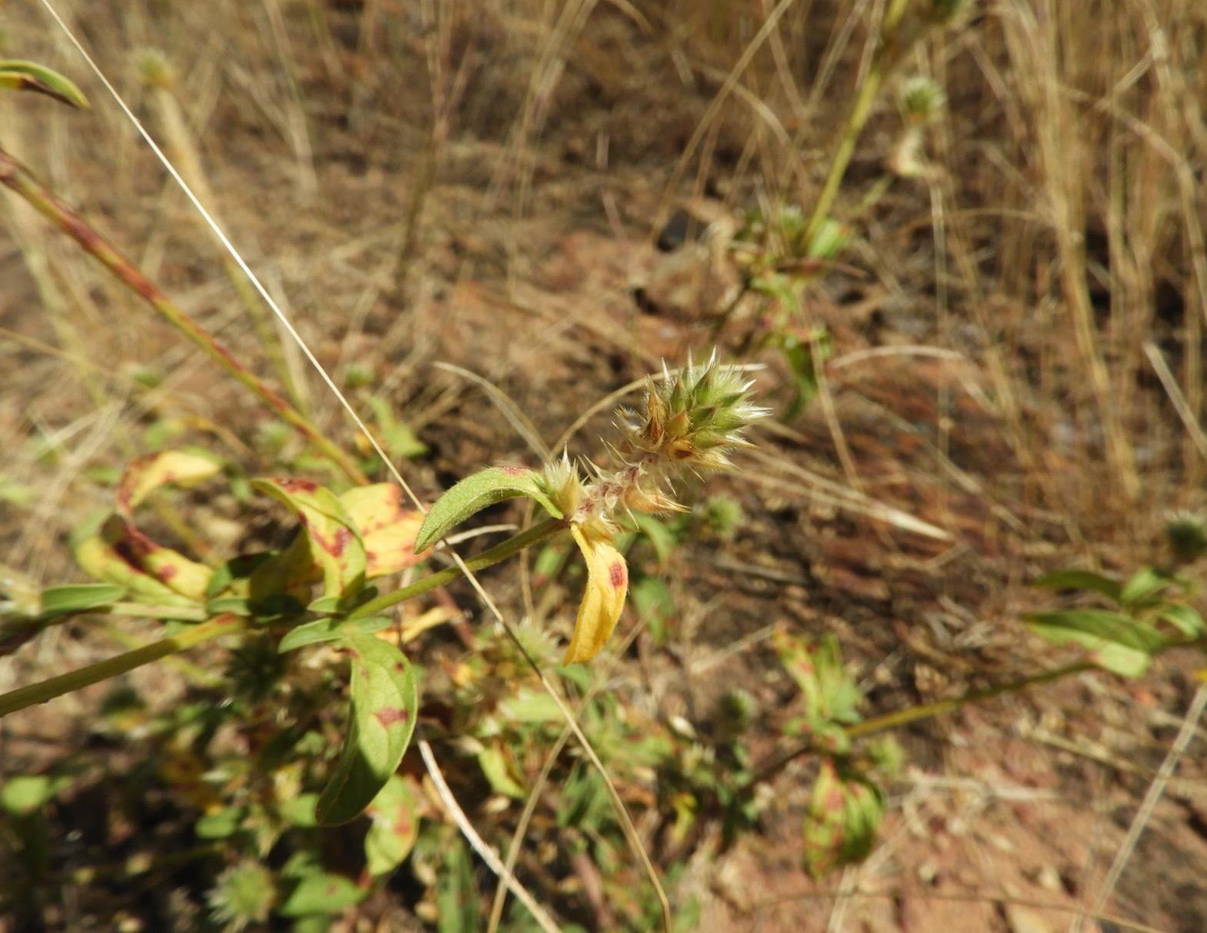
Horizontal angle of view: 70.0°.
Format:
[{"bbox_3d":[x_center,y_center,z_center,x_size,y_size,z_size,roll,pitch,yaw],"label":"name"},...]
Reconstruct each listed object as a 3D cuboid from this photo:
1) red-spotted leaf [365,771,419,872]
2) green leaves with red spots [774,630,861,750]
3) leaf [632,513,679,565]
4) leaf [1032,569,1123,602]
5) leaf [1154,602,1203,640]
[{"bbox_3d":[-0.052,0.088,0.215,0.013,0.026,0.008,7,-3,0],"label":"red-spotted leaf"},{"bbox_3d":[0.067,0.070,0.270,0.025,0.036,0.013,-6,6,0],"label":"green leaves with red spots"},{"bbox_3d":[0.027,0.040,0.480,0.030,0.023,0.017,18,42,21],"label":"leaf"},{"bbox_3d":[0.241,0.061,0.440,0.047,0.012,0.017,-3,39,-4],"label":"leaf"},{"bbox_3d":[0.294,0.079,0.440,0.025,0.015,0.017,18,42,21],"label":"leaf"}]

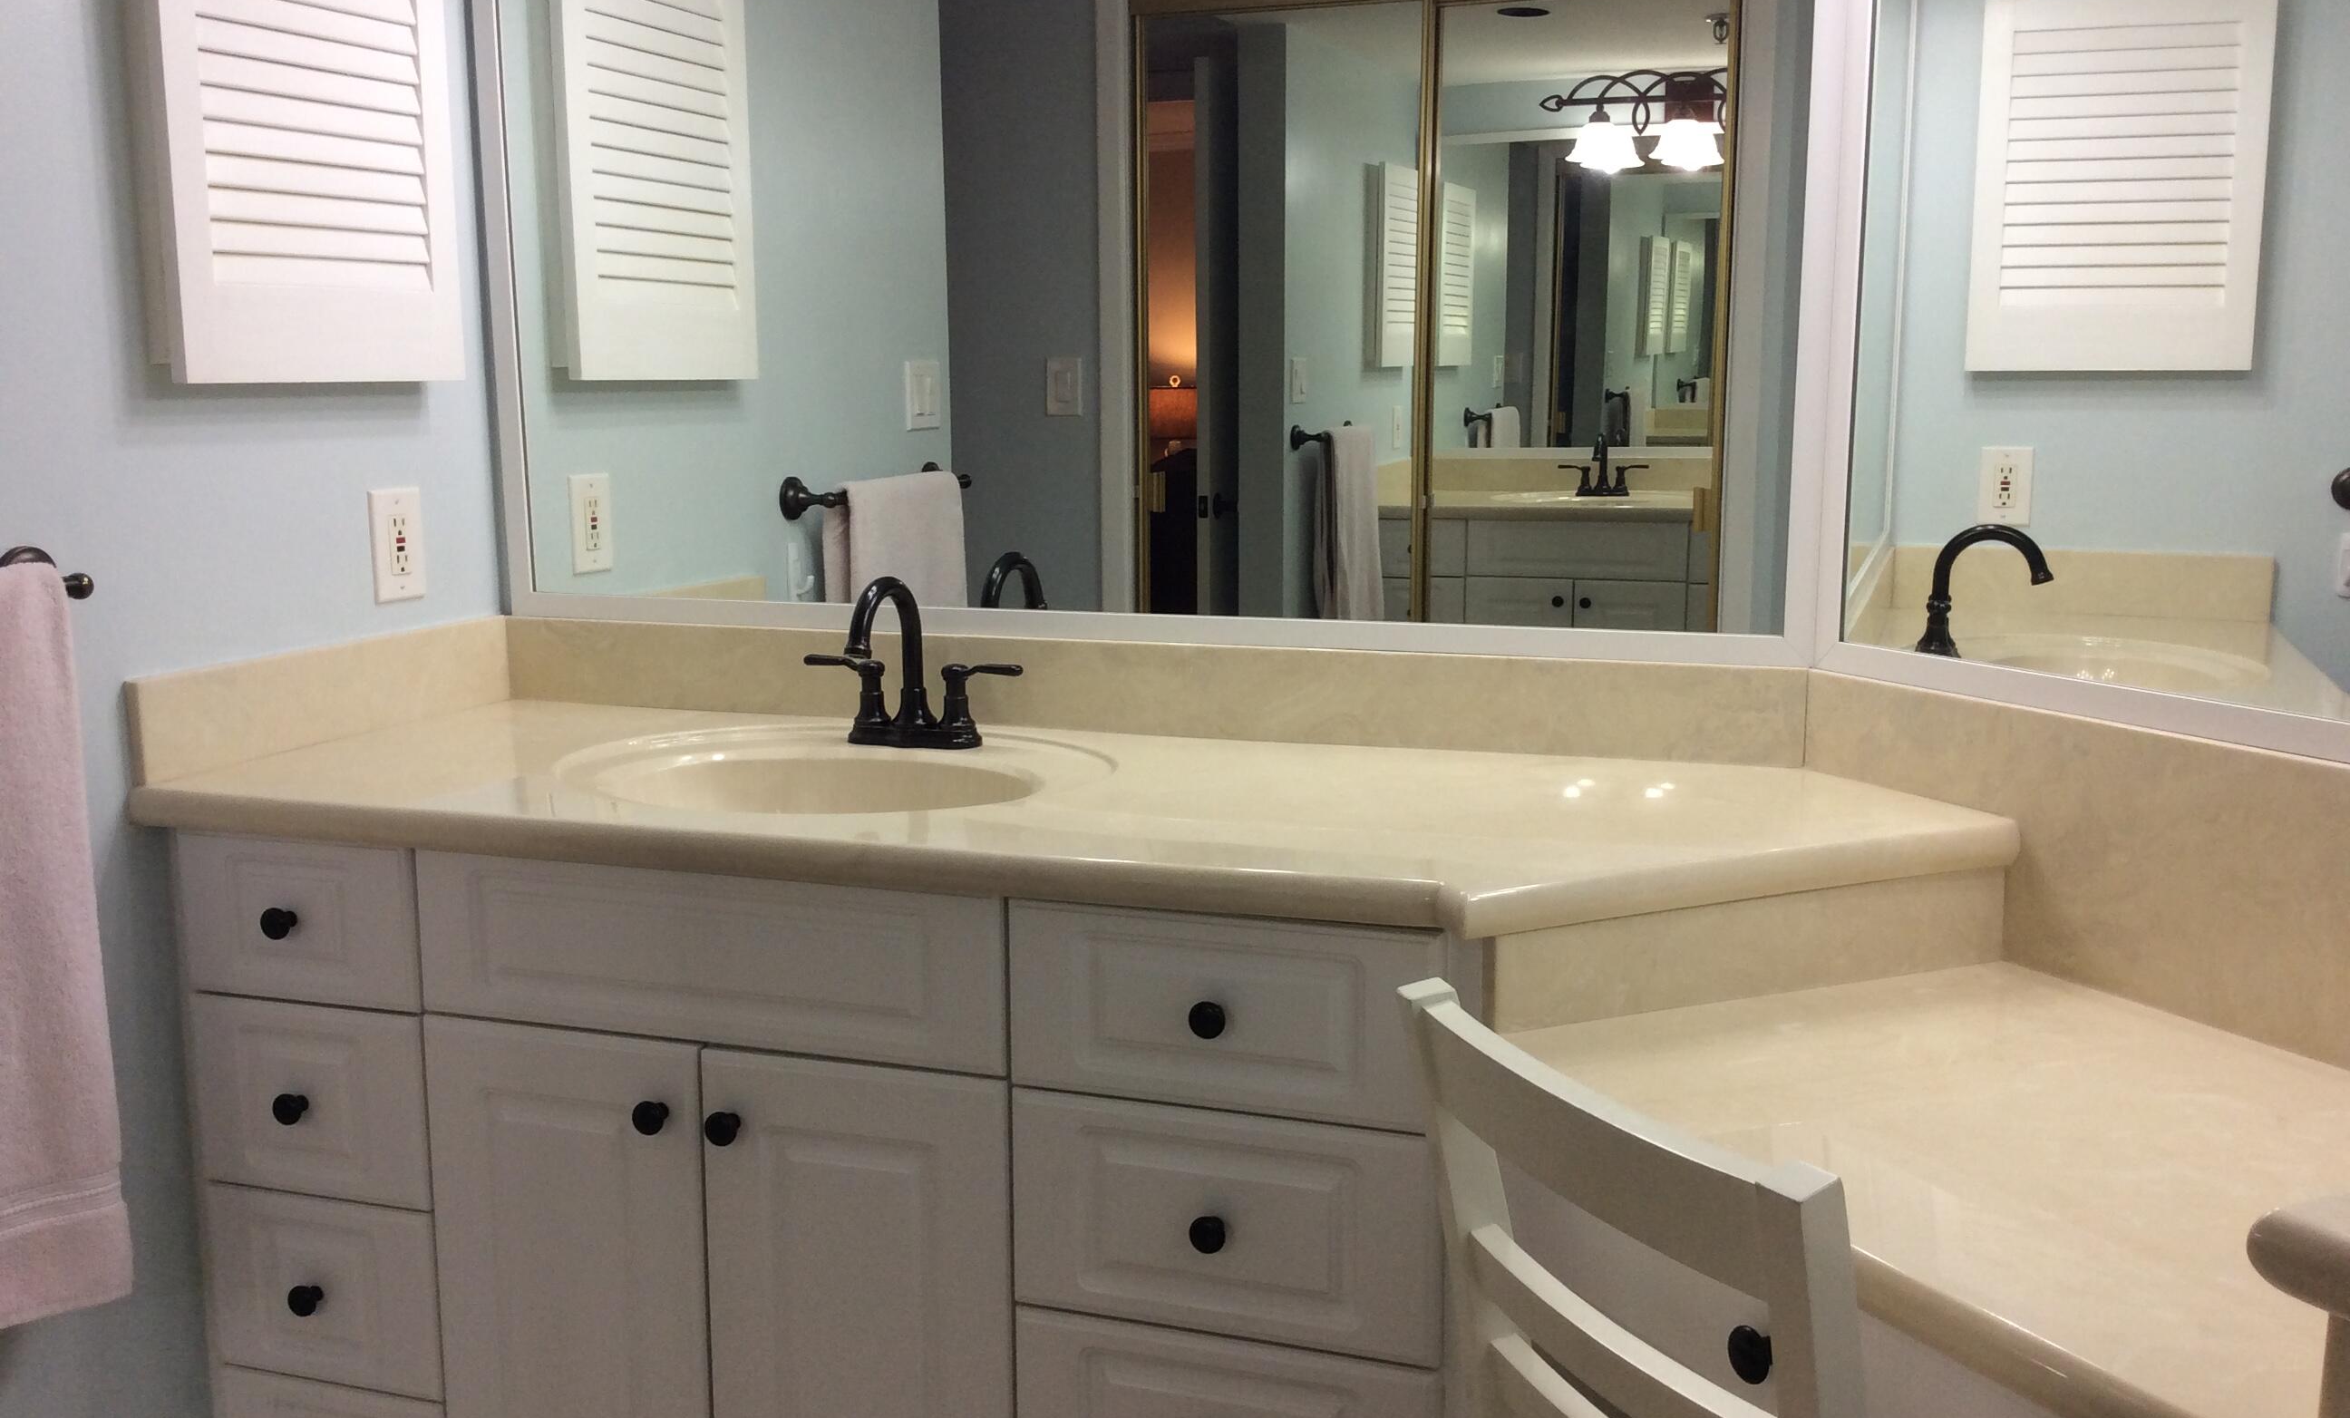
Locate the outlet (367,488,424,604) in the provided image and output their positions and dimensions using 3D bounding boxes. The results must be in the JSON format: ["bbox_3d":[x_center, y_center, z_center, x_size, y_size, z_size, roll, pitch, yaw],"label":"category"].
[{"bbox_3d":[-0.887,-0.186,2.481,0.010,0.127,0.080,3,9,19],"label":"outlet"}]

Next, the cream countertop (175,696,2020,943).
[{"bbox_3d":[-0.105,0.093,2.101,1.732,0.039,0.636,3,9,19],"label":"cream countertop"}]

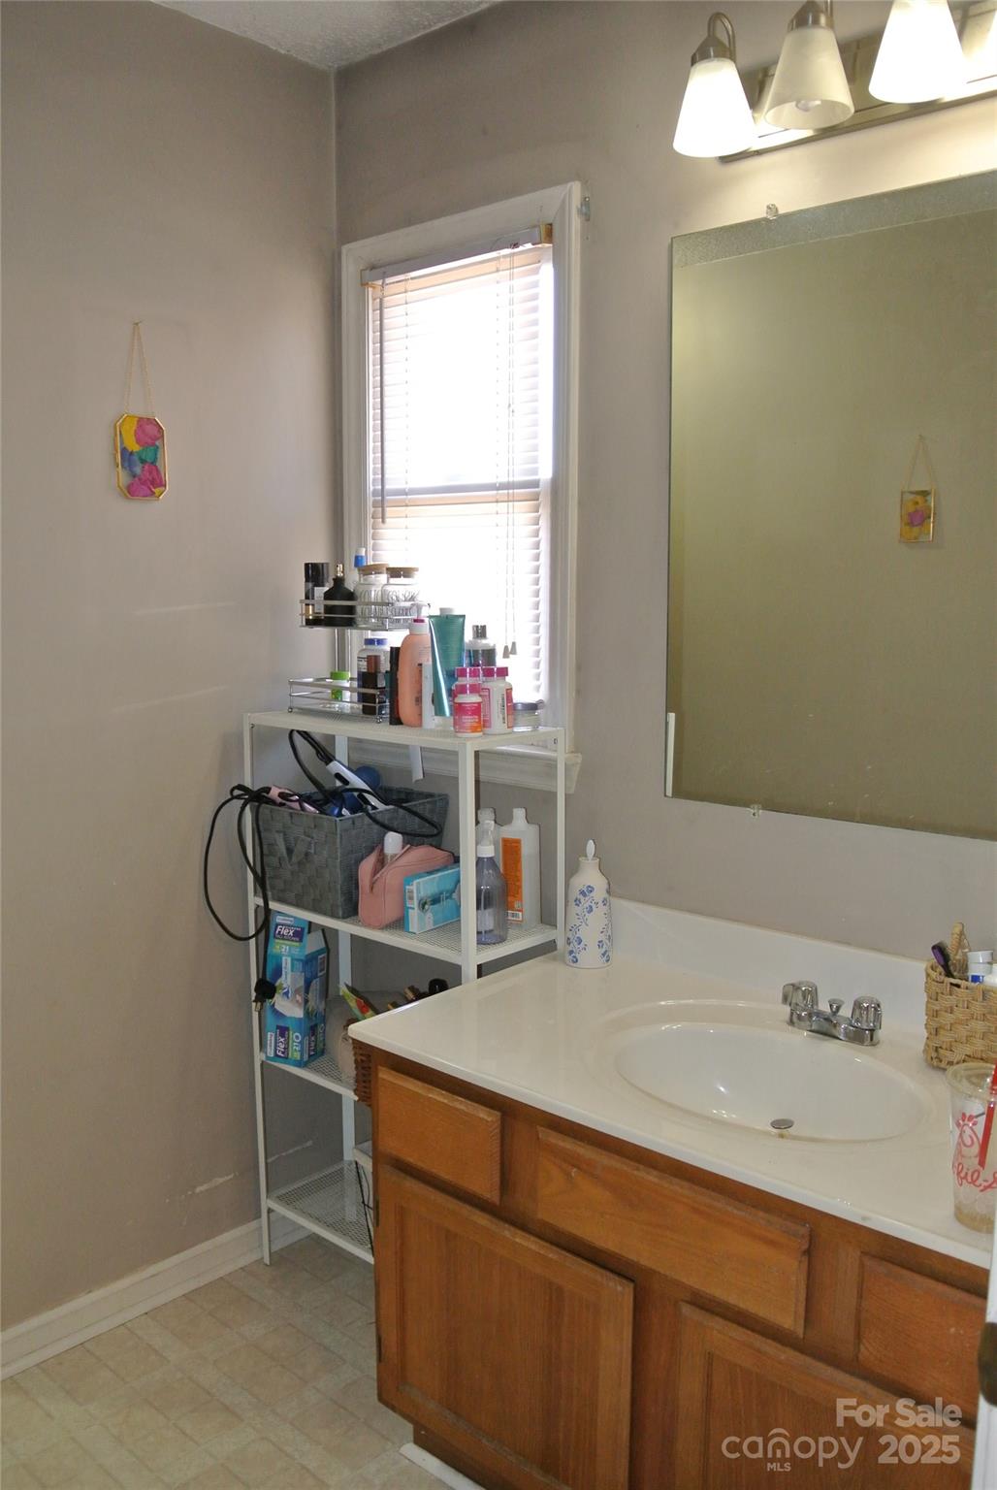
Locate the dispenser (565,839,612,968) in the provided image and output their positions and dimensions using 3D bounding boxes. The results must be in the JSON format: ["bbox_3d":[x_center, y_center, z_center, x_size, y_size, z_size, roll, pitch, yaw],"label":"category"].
[{"bbox_3d":[0.158,0.271,2.086,0.080,0.215,0.080,0,7,0],"label":"dispenser"}]

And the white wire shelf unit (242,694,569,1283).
[{"bbox_3d":[-0.185,0.525,2.305,0.608,1.142,0.243,6,9,43],"label":"white wire shelf unit"}]

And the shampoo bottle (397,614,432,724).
[{"bbox_3d":[-0.148,-0.140,2.230,0.060,0.208,0.072,6,9,42],"label":"shampoo bottle"}]

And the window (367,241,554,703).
[{"bbox_3d":[-0.081,-0.486,2.363,0.490,0.870,0.070,6,9,42],"label":"window"}]

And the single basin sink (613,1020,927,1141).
[{"bbox_3d":[0.351,0.503,1.617,0.440,0.130,0.335,6,9,42],"label":"single basin sink"}]

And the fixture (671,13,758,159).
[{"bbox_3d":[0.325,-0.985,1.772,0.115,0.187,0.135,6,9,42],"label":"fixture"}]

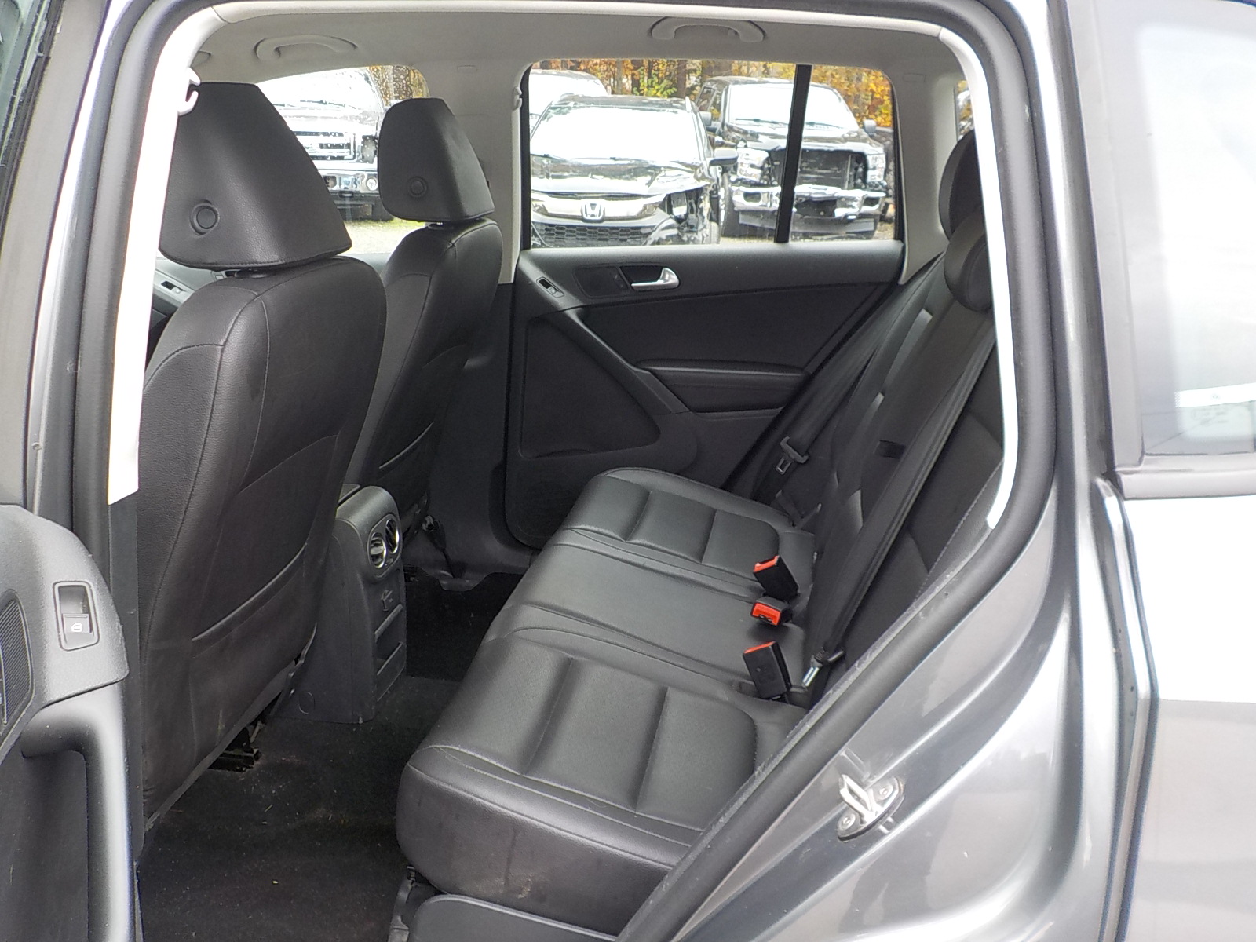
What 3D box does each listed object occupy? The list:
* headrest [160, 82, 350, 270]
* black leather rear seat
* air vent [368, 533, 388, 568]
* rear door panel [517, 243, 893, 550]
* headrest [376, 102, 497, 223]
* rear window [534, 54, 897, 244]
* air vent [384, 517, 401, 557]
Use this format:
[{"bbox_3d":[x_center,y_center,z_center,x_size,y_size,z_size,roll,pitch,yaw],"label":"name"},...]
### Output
[{"bbox_3d":[-0.495,-0.383,1.415,0.150,0.225,0.275,3,18,9],"label":"headrest"},{"bbox_3d":[0.223,-0.078,1.772,0.880,0.950,1.330,3,18,9],"label":"black leather rear seat"},{"bbox_3d":[-0.449,0.143,1.932,0.020,0.062,0.054,-15,14,14],"label":"air vent"},{"bbox_3d":[0.142,-0.141,2.511,0.890,0.750,0.130,3,18,9],"label":"rear door panel"},{"bbox_3d":[-0.374,-0.601,2.098,0.150,0.225,0.275,3,18,9],"label":"headrest"},{"bbox_3d":[0.164,-0.669,2.323,0.780,0.398,0.030,3,33,9],"label":"rear window"},{"bbox_3d":[-0.437,0.121,1.984,0.020,0.062,0.054,-15,14,14],"label":"air vent"}]

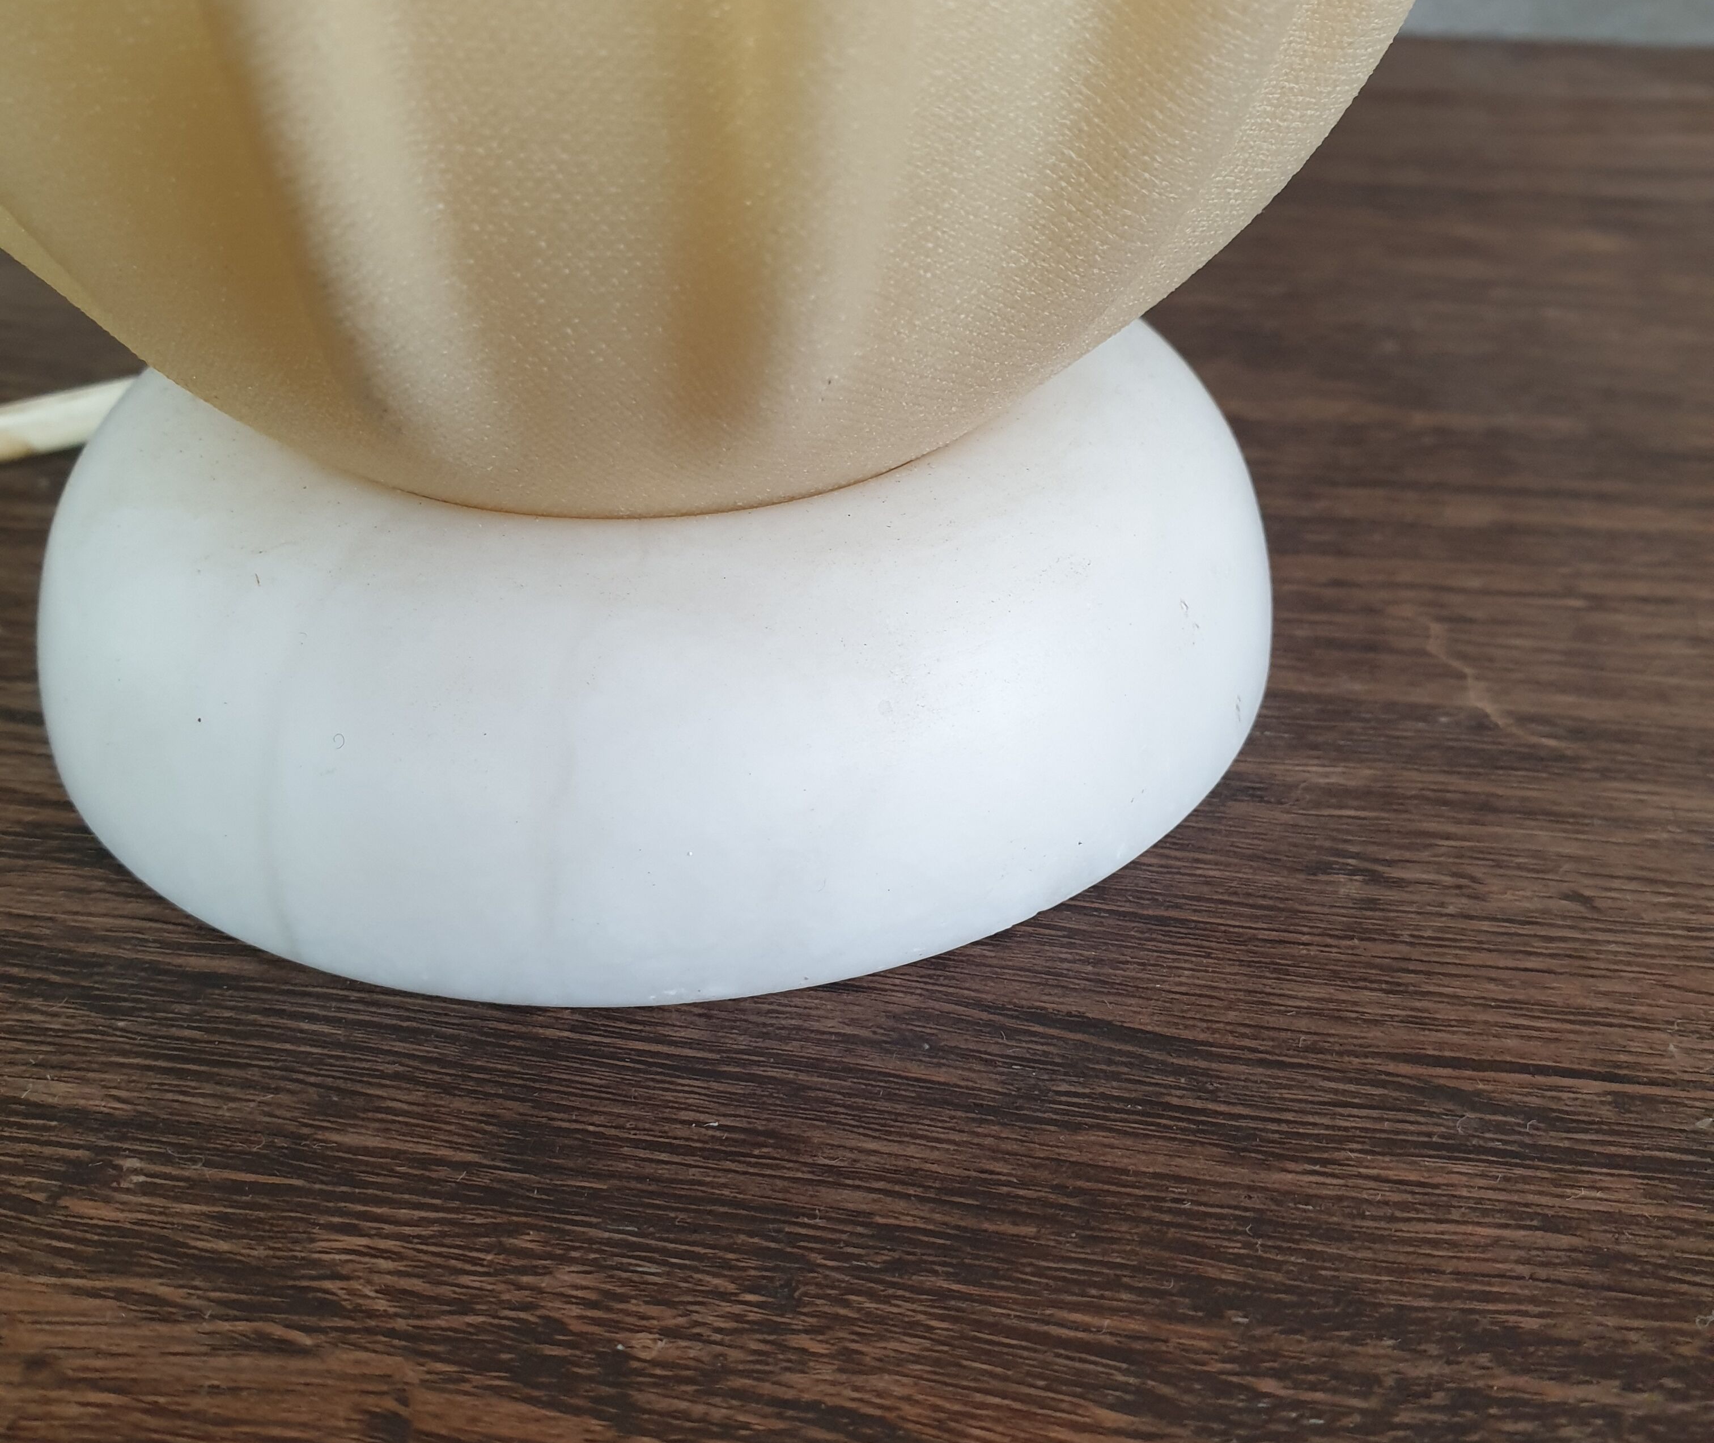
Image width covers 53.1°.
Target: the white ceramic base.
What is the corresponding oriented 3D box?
[{"bbox_3d":[-0.019,-0.022,0.173,0.122,0.031,0.122,-1,34,0],"label":"white ceramic base"}]

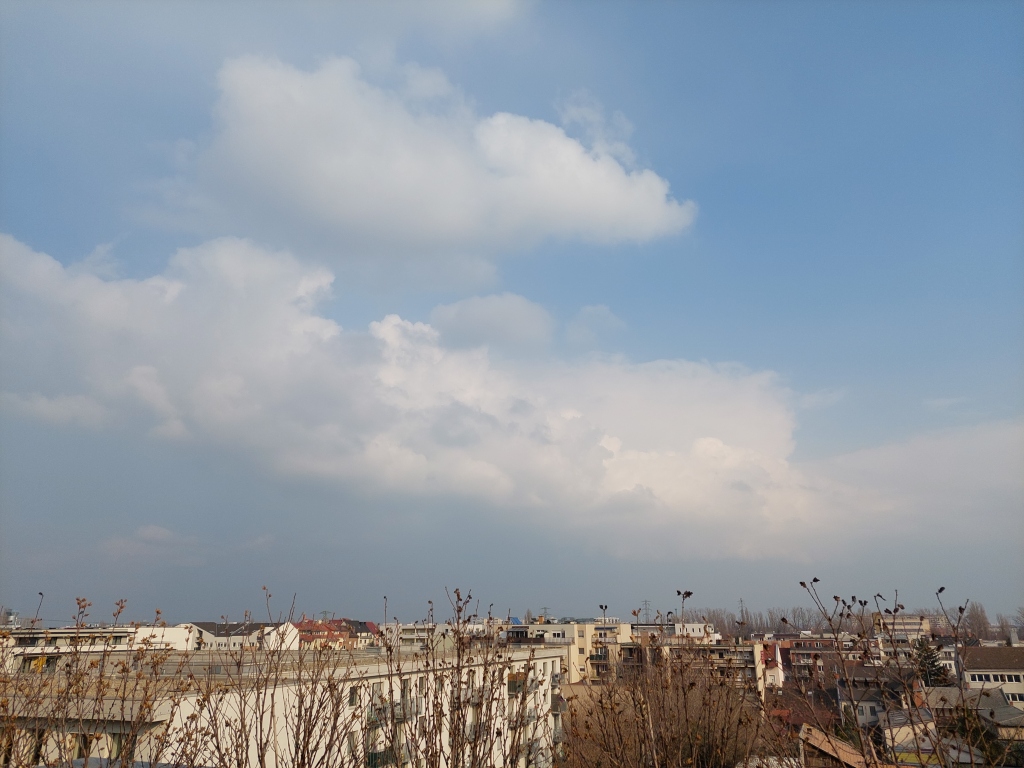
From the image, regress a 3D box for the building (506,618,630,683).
[{"bbox_3d":[9.870,51.200,125.890,20.000,16.500,14.000,-10,-21,27],"label":"building"}]

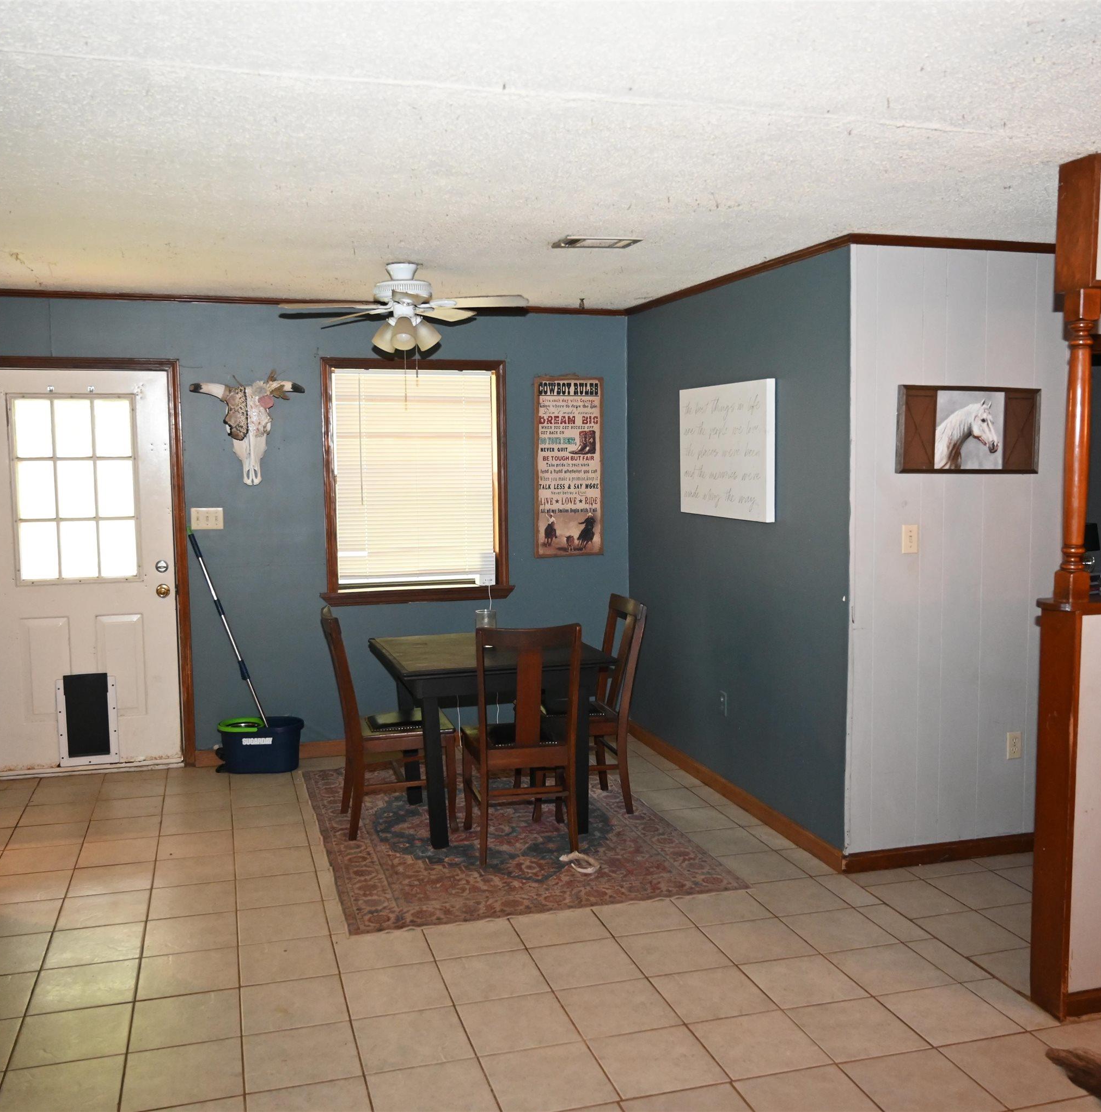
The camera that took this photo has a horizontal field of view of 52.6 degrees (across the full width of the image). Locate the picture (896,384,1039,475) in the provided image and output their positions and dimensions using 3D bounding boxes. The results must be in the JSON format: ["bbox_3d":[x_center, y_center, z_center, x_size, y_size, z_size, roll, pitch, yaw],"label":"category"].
[{"bbox_3d":[1.617,-0.486,4.302,0.643,0.333,0.035,-2,5,-16],"label":"picture"}]

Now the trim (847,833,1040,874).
[{"bbox_3d":[1.592,1.195,4.494,0.930,0.072,0.017,-2,5,-16],"label":"trim"}]

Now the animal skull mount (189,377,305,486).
[{"bbox_3d":[-1.562,-0.648,5.780,0.580,0.560,0.180,-2,5,-16],"label":"animal skull mount"}]

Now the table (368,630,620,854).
[{"bbox_3d":[-0.269,0.797,4.989,0.905,0.760,0.910,-2,5,-16],"label":"table"}]

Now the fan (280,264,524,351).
[{"bbox_3d":[-0.622,-1.053,4.742,1.050,0.370,1.050,-2,5,-16],"label":"fan"}]

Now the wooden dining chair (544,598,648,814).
[{"bbox_3d":[0.122,0.689,5.149,0.560,0.960,0.430,-1,5,-13],"label":"wooden dining chair"}]

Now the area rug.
[{"bbox_3d":[-0.260,1.184,5.012,1.510,0.010,2.100,-2,5,-16],"label":"area rug"}]

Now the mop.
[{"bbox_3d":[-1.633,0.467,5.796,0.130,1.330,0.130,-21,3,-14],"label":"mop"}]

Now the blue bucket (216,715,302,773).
[{"bbox_3d":[-1.516,0.997,5.822,0.455,0.245,0.265,-2,6,-23],"label":"blue bucket"}]

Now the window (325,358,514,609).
[{"bbox_3d":[-0.718,-0.418,6.085,1.050,1.290,0.090,-2,5,-16],"label":"window"}]

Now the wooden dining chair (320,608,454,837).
[{"bbox_3d":[-0.722,0.712,4.906,0.565,0.960,0.430,-2,5,-16],"label":"wooden dining chair"}]

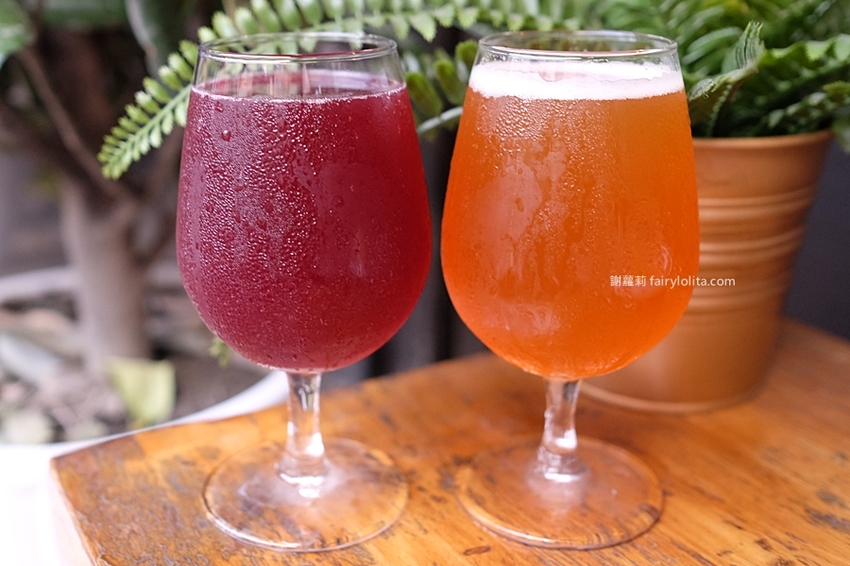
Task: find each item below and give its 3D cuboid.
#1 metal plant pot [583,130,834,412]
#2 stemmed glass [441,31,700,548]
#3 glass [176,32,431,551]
[{"bbox_3d":[0.119,-0.020,0.403,0.124,0.127,0.124,0,21,0],"label":"metal plant pot"},{"bbox_3d":[0.051,0.002,0.294,0.088,0.167,0.088,0,21,0],"label":"stemmed glass"},{"bbox_3d":[-0.043,0.002,0.294,0.088,0.167,0.088,0,21,0],"label":"glass"}]

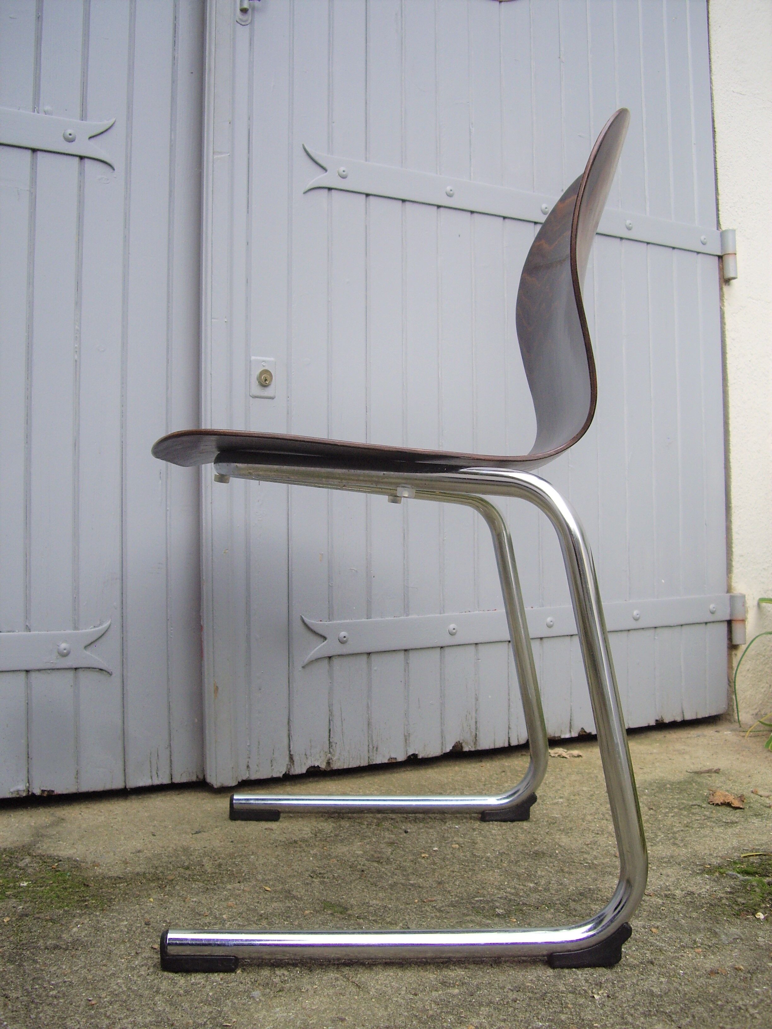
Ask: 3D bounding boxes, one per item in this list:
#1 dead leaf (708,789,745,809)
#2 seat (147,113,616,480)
[{"bbox_3d":[0.461,0.385,1.530,0.050,0.017,0.040,0,-2,-6],"label":"dead leaf"},{"bbox_3d":[0.004,-0.234,1.195,0.500,0.380,0.400,0,-2,-1],"label":"seat"}]

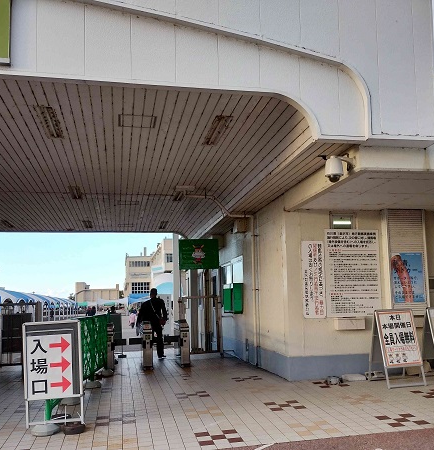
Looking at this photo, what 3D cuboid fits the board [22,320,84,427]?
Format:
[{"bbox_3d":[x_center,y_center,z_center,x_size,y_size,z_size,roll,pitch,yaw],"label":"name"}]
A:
[{"bbox_3d":[-1.927,1.768,5.720,0.640,1.170,0.200,-2,-5,-12],"label":"board"}]

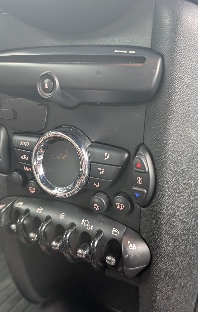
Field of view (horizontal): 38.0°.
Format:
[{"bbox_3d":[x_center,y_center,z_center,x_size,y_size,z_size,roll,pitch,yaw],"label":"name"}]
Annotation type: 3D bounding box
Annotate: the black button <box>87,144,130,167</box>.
[{"bbox_3d":[0.009,0.002,0.242,0.036,0.016,0.009,8,17,26],"label":"black button"}]

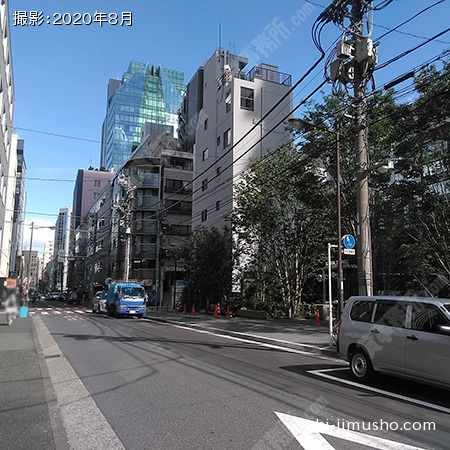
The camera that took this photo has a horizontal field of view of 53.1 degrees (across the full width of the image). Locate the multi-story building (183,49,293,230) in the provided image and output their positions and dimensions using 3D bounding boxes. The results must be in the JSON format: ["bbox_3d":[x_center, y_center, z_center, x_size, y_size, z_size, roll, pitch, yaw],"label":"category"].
[{"bbox_3d":[1.339,-3.674,41.249,5.800,23.000,9.800,5,-10,-24],"label":"multi-story building"}]

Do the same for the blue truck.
[{"bbox_3d":[-6.731,5.135,30.563,1.770,2.220,5.200,5,-10,-23],"label":"blue truck"}]

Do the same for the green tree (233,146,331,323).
[{"bbox_3d":[3.549,0.237,28.321,5.400,11.040,5.800,1,-9,0],"label":"green tree"}]

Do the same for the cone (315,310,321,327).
[{"bbox_3d":[4.166,4.216,20.300,0.320,0.720,0.320,5,-10,-23],"label":"cone"}]

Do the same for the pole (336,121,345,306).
[{"bbox_3d":[3.334,0.087,12.967,0.170,6.571,0.170,5,-10,-23],"label":"pole"}]

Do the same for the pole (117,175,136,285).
[{"bbox_3d":[-8.802,1.449,41.199,1.600,12.511,1.100,5,-10,-23],"label":"pole"}]

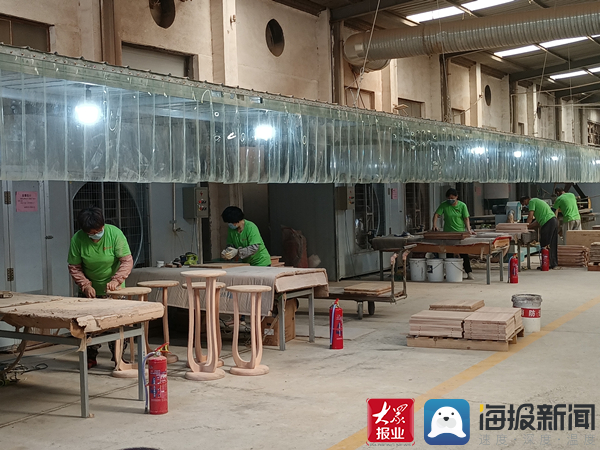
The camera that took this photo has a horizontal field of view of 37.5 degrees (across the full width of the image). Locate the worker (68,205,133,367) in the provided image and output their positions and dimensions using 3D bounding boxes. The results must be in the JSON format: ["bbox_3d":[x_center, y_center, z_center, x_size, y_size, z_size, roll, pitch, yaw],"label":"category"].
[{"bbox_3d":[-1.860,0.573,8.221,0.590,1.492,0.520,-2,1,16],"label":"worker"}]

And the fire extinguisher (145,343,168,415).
[{"bbox_3d":[-1.020,1.082,6.281,0.170,0.496,0.140,-2,1,-7],"label":"fire extinguisher"}]

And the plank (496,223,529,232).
[{"bbox_3d":[4.047,0.055,16.802,0.510,0.155,0.450,-1,2,30],"label":"plank"}]

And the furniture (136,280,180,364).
[{"bbox_3d":[-1.328,0.921,8.412,0.398,0.747,0.398,-2,1,0],"label":"furniture"}]

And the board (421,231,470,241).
[{"bbox_3d":[2.512,0.181,14.963,0.680,0.100,0.410,-1,2,35],"label":"board"}]

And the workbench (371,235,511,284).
[{"bbox_3d":[2.383,0.599,15.089,2.140,0.735,1.000,-1,2,30],"label":"workbench"}]

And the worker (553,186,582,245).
[{"bbox_3d":[5.670,-0.002,18.612,0.550,1.580,0.600,-3,2,-43],"label":"worker"}]

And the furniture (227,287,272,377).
[{"bbox_3d":[-0.443,0.900,7.577,0.380,0.725,0.380,-2,2,0],"label":"furniture"}]

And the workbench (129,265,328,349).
[{"bbox_3d":[-1.005,0.885,9.490,2.417,0.745,1.057,-2,1,30],"label":"workbench"}]

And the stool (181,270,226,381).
[{"bbox_3d":[-0.797,0.848,7.516,0.393,0.890,0.393,-2,1,0],"label":"stool"}]

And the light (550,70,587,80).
[{"bbox_3d":[8.861,-4.954,29.145,1.060,0.060,0.900,-8,-2,30],"label":"light"}]

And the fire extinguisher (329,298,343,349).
[{"bbox_3d":[0.352,0.976,8.744,0.150,0.489,0.140,-2,1,3],"label":"fire extinguisher"}]

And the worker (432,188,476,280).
[{"bbox_3d":[2.763,0.151,15.873,0.680,1.621,0.480,-2,1,20],"label":"worker"}]

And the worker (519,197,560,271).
[{"bbox_3d":[4.598,0.150,17.012,0.680,1.390,0.480,-1,2,30],"label":"worker"}]

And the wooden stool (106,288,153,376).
[{"bbox_3d":[-1.492,0.938,7.799,0.393,0.753,0.393,-2,1,0],"label":"wooden stool"}]

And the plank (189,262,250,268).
[{"bbox_3d":[-0.866,0.452,9.676,0.470,0.026,0.460,0,2,39],"label":"plank"}]

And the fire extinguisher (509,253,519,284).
[{"bbox_3d":[3.496,0.707,14.486,0.155,0.485,0.140,-2,2,-6],"label":"fire extinguisher"}]

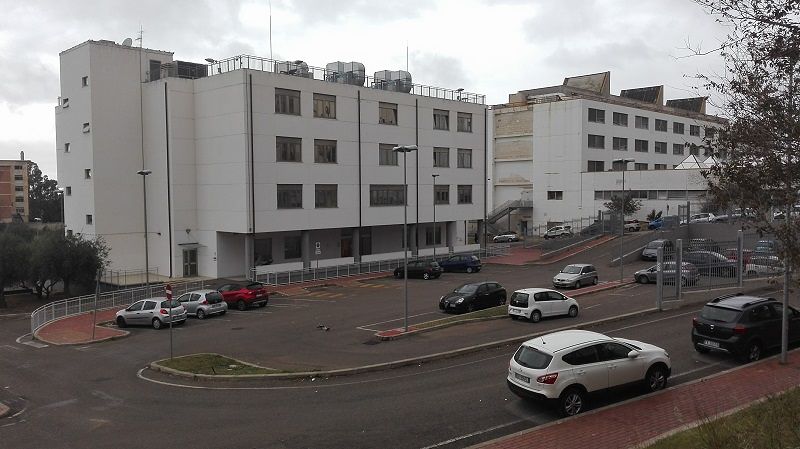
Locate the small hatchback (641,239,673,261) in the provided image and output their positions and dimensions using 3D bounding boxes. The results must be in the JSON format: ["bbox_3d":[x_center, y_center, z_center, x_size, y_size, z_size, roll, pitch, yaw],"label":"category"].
[{"bbox_3d":[22.802,2.254,50.694,1.680,1.470,3.950,3,6,37],"label":"small hatchback"}]

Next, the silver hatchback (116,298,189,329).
[{"bbox_3d":[-13.338,4.683,30.620,4.013,1.495,1.726,-3,1,27],"label":"silver hatchback"}]

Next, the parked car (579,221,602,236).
[{"bbox_3d":[22.358,0.576,67.149,4.100,1.550,1.740,-3,4,-35],"label":"parked car"}]

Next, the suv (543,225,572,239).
[{"bbox_3d":[20.908,1.148,75.788,1.645,1.487,3.766,-4,3,-41],"label":"suv"}]

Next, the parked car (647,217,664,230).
[{"bbox_3d":[29.232,-0.155,63.500,3.700,1.500,1.620,-2,2,33],"label":"parked car"}]

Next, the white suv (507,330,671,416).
[{"bbox_3d":[5.050,3.670,15.033,4.338,1.618,1.786,-8,4,-21],"label":"white suv"}]

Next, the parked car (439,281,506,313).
[{"bbox_3d":[4.142,4.053,32.318,4.100,1.450,1.740,-3,1,-38],"label":"parked car"}]

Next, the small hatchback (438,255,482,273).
[{"bbox_3d":[5.241,3.557,51.733,3.911,1.507,1.690,-2,1,26],"label":"small hatchback"}]

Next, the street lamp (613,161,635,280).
[{"bbox_3d":[15.599,-0.234,40.057,1.550,8.650,0.400,2,4,30],"label":"street lamp"}]

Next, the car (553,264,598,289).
[{"bbox_3d":[12.262,3.627,39.914,3.750,1.450,1.670,-3,0,-43],"label":"car"}]

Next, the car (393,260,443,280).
[{"bbox_3d":[1.414,3.826,48.475,4.146,1.451,1.747,-1,1,32],"label":"car"}]

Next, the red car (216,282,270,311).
[{"bbox_3d":[-10.346,4.499,36.440,4.200,1.570,1.790,0,2,35],"label":"red car"}]

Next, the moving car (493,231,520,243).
[{"bbox_3d":[15.237,1.780,82.174,3.915,1.439,1.664,2,4,44],"label":"moving car"}]

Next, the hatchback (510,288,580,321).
[{"bbox_3d":[7.383,4.062,29.245,3.570,1.490,1.645,-2,1,-26],"label":"hatchback"}]

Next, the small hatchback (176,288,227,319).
[{"bbox_3d":[-11.875,4.673,34.041,3.450,1.470,1.630,0,2,37],"label":"small hatchback"}]

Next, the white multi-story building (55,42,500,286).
[{"bbox_3d":[-10.934,-6.035,58.484,37.494,19.802,20.000,-3,4,-42],"label":"white multi-story building"}]

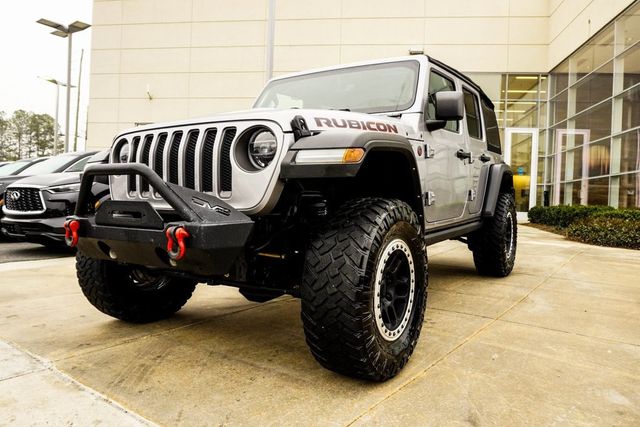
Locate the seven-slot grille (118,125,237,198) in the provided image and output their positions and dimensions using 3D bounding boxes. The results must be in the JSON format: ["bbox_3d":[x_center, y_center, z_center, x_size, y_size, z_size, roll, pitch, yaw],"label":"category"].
[{"bbox_3d":[-0.723,-0.242,2.300,0.840,0.340,0.100,1,3,33],"label":"seven-slot grille"}]

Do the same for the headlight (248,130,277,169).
[{"bbox_3d":[-0.228,-0.282,2.006,0.180,0.180,0.100,1,3,33],"label":"headlight"}]

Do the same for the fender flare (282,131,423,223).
[{"bbox_3d":[0.218,-0.145,2.262,0.290,0.525,1.120,1,3,33],"label":"fender flare"}]

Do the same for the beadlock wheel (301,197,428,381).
[{"bbox_3d":[0.260,0.357,2.214,0.315,0.866,0.881,1,3,33],"label":"beadlock wheel"}]

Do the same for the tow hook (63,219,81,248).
[{"bbox_3d":[-1.244,0.100,2.211,0.106,0.146,0.070,1,3,33],"label":"tow hook"}]

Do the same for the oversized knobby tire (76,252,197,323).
[{"bbox_3d":[-1.234,0.323,3.167,0.315,0.866,0.881,1,3,33],"label":"oversized knobby tire"}]

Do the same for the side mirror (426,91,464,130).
[{"bbox_3d":[0.828,-0.661,2.926,0.235,0.225,0.140,1,3,33],"label":"side mirror"}]

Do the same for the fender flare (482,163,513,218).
[{"bbox_3d":[1.889,-0.257,4.752,0.165,0.530,1.080,1,3,33],"label":"fender flare"}]

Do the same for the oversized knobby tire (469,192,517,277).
[{"bbox_3d":[1.879,0.226,4.746,0.315,0.866,0.881,1,3,33],"label":"oversized knobby tire"}]

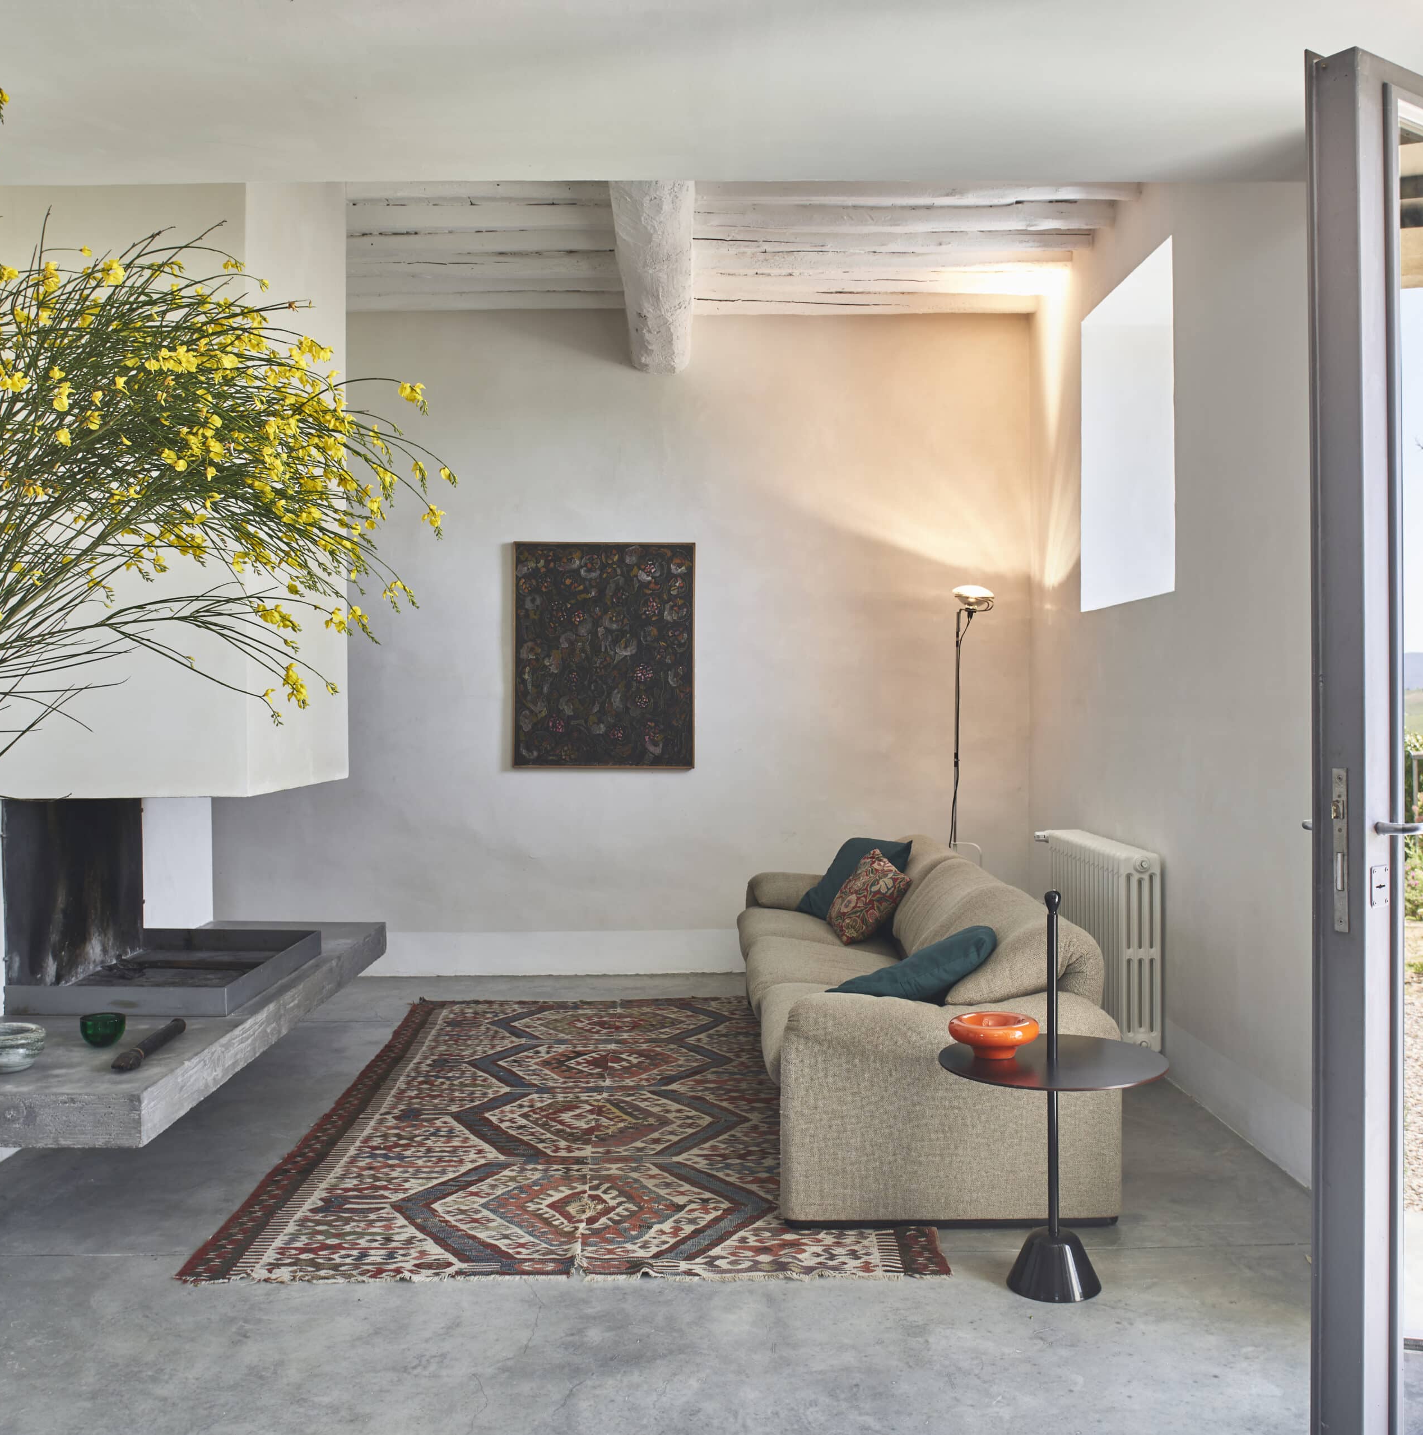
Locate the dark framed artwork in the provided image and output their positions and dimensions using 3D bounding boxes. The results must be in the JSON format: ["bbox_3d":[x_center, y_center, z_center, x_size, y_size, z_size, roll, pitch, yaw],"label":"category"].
[{"bbox_3d":[-0.500,-0.289,6.671,0.850,1.060,0.040,0,0,-1],"label":"dark framed artwork"}]

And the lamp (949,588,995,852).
[{"bbox_3d":[1.138,0.310,6.321,0.220,1.800,0.220,0,0,-1],"label":"lamp"}]

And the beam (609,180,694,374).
[{"bbox_3d":[-0.211,-1.740,5.314,0.280,0.280,2.800,0,0,-1],"label":"beam"}]

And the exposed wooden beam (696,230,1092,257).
[{"bbox_3d":[0.730,-1.919,5.803,1.590,0.090,0.085,0,0,-1],"label":"exposed wooden beam"}]

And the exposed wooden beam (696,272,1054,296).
[{"bbox_3d":[0.705,-1.935,6.397,1.620,0.120,0.120,0,0,-1],"label":"exposed wooden beam"}]

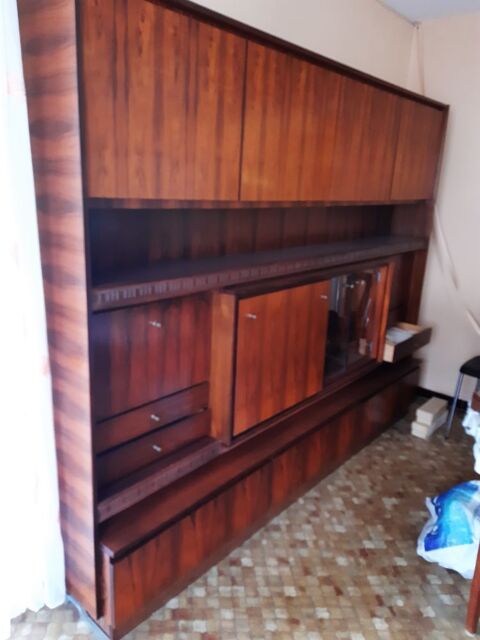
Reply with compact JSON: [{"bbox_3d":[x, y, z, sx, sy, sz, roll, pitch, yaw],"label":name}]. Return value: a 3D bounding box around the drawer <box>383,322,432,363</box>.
[{"bbox_3d":[1.040,0.136,3.164,0.211,0.114,0.589,16,21,39],"label":"drawer"}]

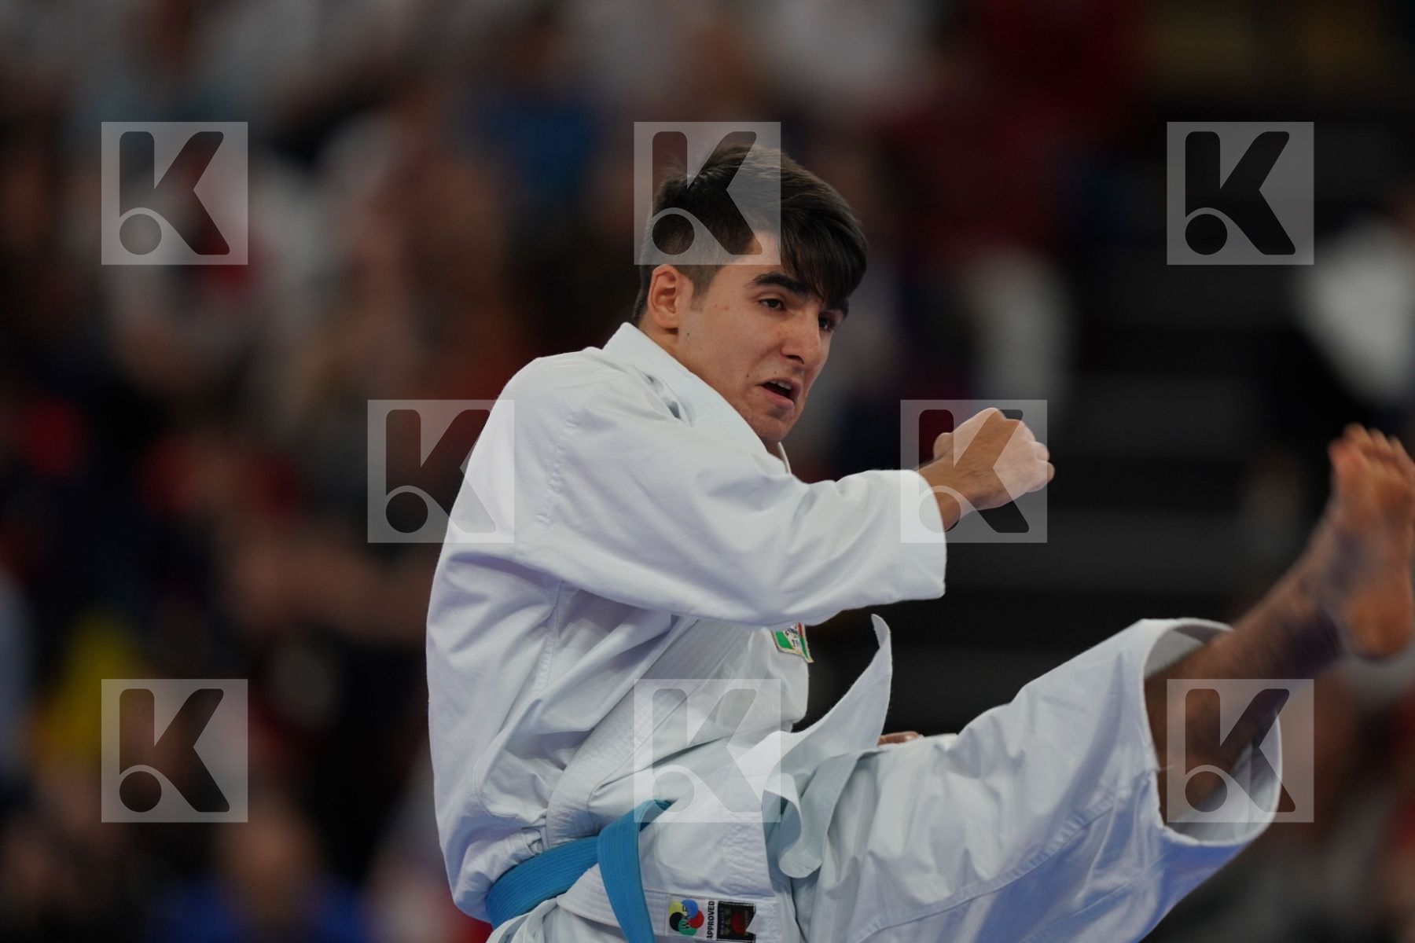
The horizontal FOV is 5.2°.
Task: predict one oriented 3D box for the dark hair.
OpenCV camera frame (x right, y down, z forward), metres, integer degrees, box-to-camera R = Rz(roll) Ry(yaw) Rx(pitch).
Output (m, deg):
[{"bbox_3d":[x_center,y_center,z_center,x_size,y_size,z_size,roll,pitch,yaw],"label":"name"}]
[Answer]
[{"bbox_3d":[0.039,-0.197,14.100,0.175,0.187,0.215,18,0,-42],"label":"dark hair"}]

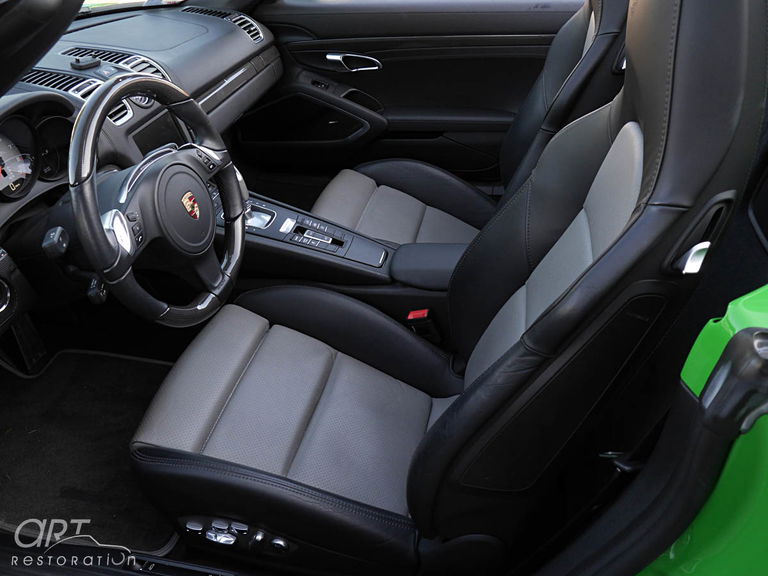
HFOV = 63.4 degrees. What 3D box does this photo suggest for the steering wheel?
[{"bbox_3d":[-0.326,-0.128,0.933,0.095,0.374,0.374,-7,32,19],"label":"steering wheel"}]

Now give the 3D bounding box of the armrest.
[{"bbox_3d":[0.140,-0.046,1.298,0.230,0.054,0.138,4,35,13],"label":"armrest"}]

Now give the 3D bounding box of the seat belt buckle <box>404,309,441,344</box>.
[{"bbox_3d":[0.086,0.084,1.278,0.042,0.080,0.028,-12,30,22],"label":"seat belt buckle"}]

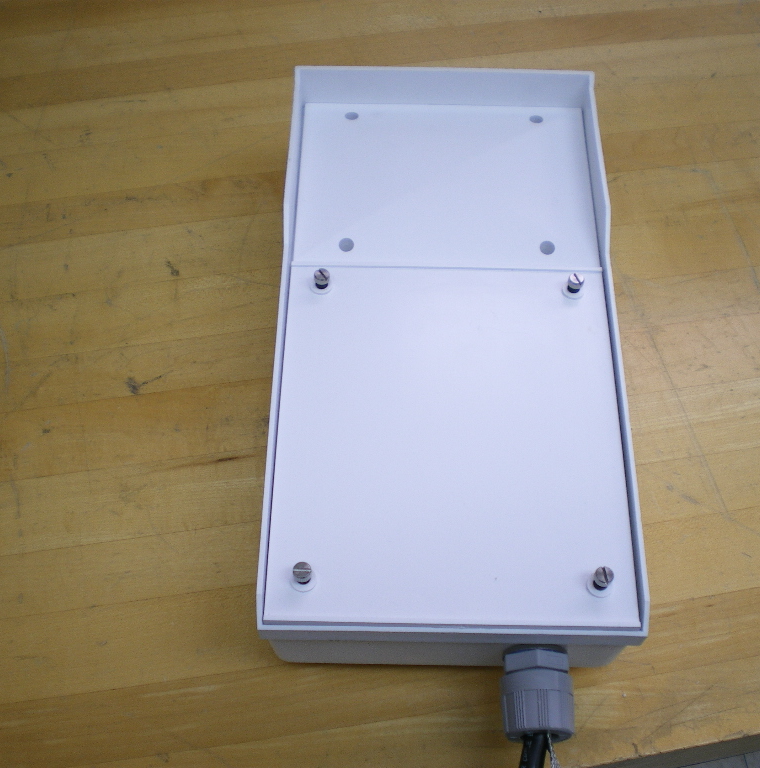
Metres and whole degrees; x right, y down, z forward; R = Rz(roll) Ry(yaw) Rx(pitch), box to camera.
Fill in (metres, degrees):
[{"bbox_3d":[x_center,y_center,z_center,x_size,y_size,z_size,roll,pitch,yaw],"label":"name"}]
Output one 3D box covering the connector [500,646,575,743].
[{"bbox_3d":[0.074,0.145,0.497,0.034,0.034,0.038,1,59,0],"label":"connector"}]

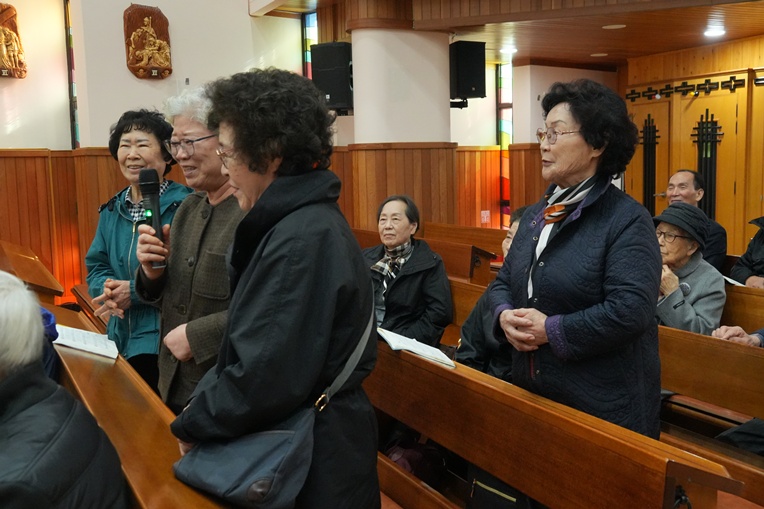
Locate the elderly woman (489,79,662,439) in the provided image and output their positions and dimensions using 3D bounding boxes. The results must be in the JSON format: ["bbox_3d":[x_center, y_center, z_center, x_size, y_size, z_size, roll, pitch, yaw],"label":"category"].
[{"bbox_3d":[0.496,0.340,2.100,0.360,1.560,0.480,-4,7,-23],"label":"elderly woman"}]

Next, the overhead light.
[{"bbox_3d":[3.178,-2.117,7.900,0.200,0.050,0.200,2,7,24],"label":"overhead light"}]

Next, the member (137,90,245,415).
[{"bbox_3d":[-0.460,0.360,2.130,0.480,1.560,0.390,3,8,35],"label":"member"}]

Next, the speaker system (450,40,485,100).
[{"bbox_3d":[0.823,-1.815,8.150,0.350,0.560,0.340,-6,8,-33],"label":"speaker system"}]

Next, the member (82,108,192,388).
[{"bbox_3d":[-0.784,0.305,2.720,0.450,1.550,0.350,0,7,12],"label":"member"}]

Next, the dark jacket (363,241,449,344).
[{"bbox_3d":[0.097,0.204,3.580,0.390,0.560,0.470,-7,9,-40],"label":"dark jacket"}]

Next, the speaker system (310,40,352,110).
[{"bbox_3d":[-0.435,-1.726,8.000,0.390,0.600,0.370,2,7,26],"label":"speaker system"}]

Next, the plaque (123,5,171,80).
[{"bbox_3d":[-1.901,-1.738,6.750,0.400,0.590,0.100,-6,8,-37],"label":"plaque"}]

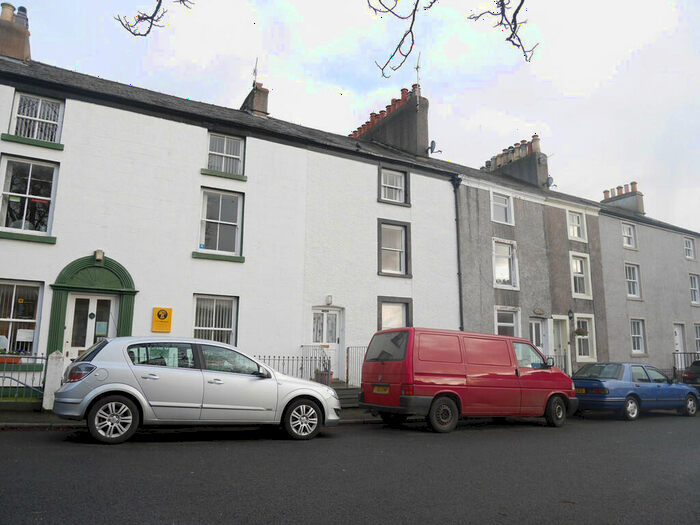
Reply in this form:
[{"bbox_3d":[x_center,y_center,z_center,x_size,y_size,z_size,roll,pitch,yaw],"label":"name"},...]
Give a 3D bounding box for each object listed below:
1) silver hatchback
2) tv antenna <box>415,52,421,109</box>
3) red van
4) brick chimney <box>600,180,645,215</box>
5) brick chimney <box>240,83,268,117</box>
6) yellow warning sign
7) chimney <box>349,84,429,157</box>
[{"bbox_3d":[-2.152,1.991,7.812,4.250,1.460,1.780,8,-13,-23],"label":"silver hatchback"},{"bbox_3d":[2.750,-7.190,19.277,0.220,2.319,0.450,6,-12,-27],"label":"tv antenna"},{"bbox_3d":[2.720,2.535,10.670,4.700,1.940,1.880,7,-12,-25],"label":"red van"},{"bbox_3d":[16.096,-3.568,28.764,0.754,2.122,2.141,7,-13,-32],"label":"brick chimney"},{"bbox_3d":[-3.927,-6.243,19.755,0.587,1.629,2.000,6,-12,-27],"label":"brick chimney"},{"bbox_3d":[-4.510,1.397,11.654,0.431,0.562,0.040,6,-12,-27],"label":"yellow warning sign"},{"bbox_3d":[1.727,-5.285,21.483,0.589,3.339,5.000,6,-12,-27],"label":"chimney"}]

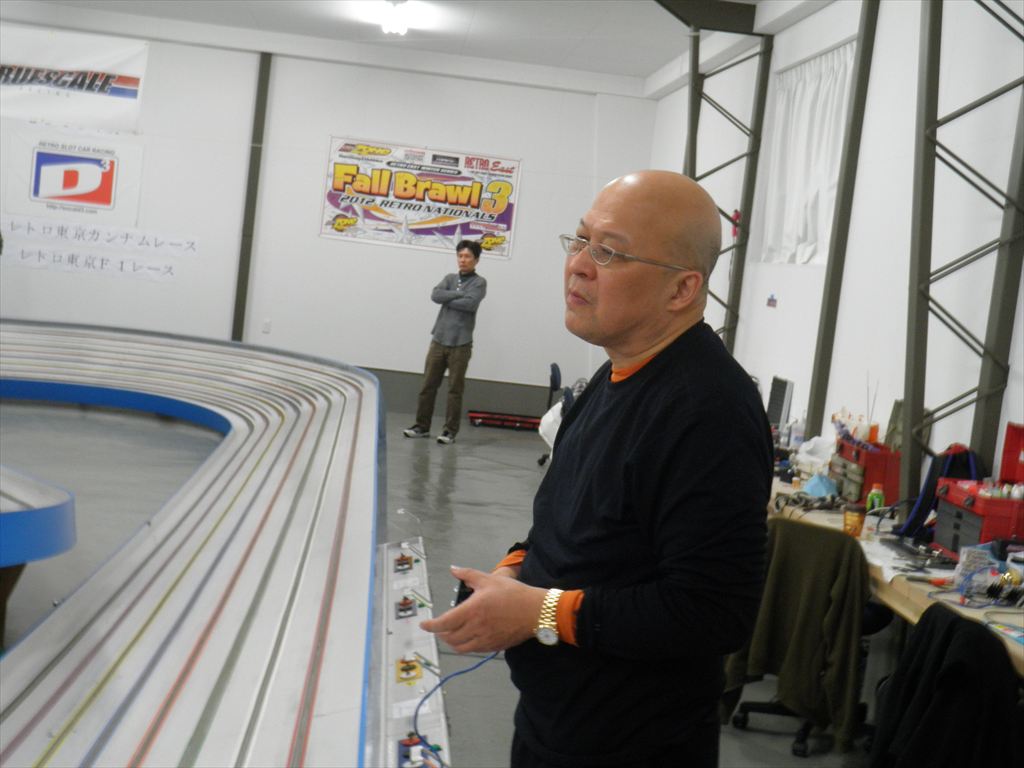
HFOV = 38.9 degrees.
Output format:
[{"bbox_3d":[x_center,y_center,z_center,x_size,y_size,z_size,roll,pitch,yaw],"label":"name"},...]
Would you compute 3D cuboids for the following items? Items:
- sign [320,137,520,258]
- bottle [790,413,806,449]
[{"bbox_3d":[-0.865,-1.779,13.859,1.830,0.940,0.020,6,5,-5],"label":"sign"},{"bbox_3d":[1.590,0.256,8.057,0.075,0.200,0.075,6,5,-5],"label":"bottle"}]

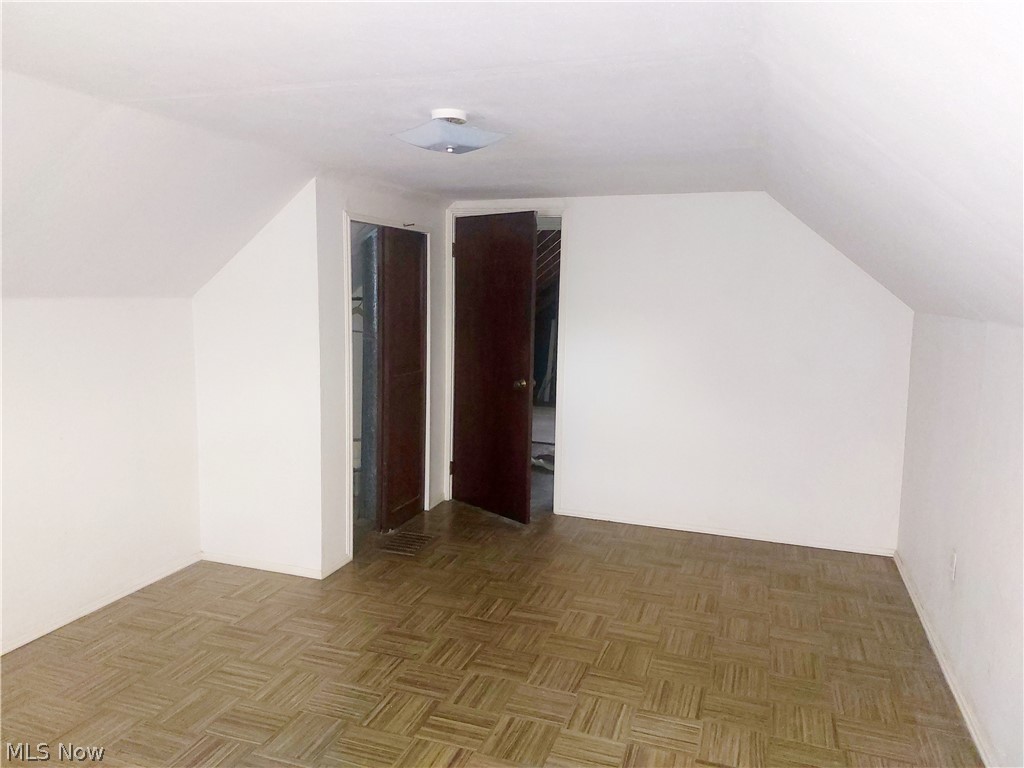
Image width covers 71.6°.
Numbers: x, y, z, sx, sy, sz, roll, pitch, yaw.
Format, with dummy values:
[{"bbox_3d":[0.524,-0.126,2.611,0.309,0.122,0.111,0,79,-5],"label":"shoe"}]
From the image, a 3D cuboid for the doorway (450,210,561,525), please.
[{"bbox_3d":[-0.039,-0.128,4.987,0.790,2.030,0.120,4,8,20],"label":"doorway"}]

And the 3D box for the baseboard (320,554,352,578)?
[{"bbox_3d":[-0.954,0.989,3.876,0.016,0.052,0.305,4,8,20],"label":"baseboard"}]

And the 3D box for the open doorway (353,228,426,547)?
[{"bbox_3d":[-0.778,0.009,4.359,0.120,1.880,0.930,4,8,20],"label":"open doorway"}]

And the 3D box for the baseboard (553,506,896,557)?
[{"bbox_3d":[1.281,0.942,4.563,2.110,0.052,0.016,4,8,20],"label":"baseboard"}]

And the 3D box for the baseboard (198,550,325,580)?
[{"bbox_3d":[-1.369,0.984,3.856,0.773,0.052,0.016,4,8,20],"label":"baseboard"}]

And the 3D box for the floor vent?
[{"bbox_3d":[-0.630,0.962,4.298,0.220,0.012,0.350,4,8,20],"label":"floor vent"}]

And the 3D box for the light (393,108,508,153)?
[{"bbox_3d":[-0.219,-0.893,2.518,0.315,0.135,0.315,-5,9,-38],"label":"light"}]

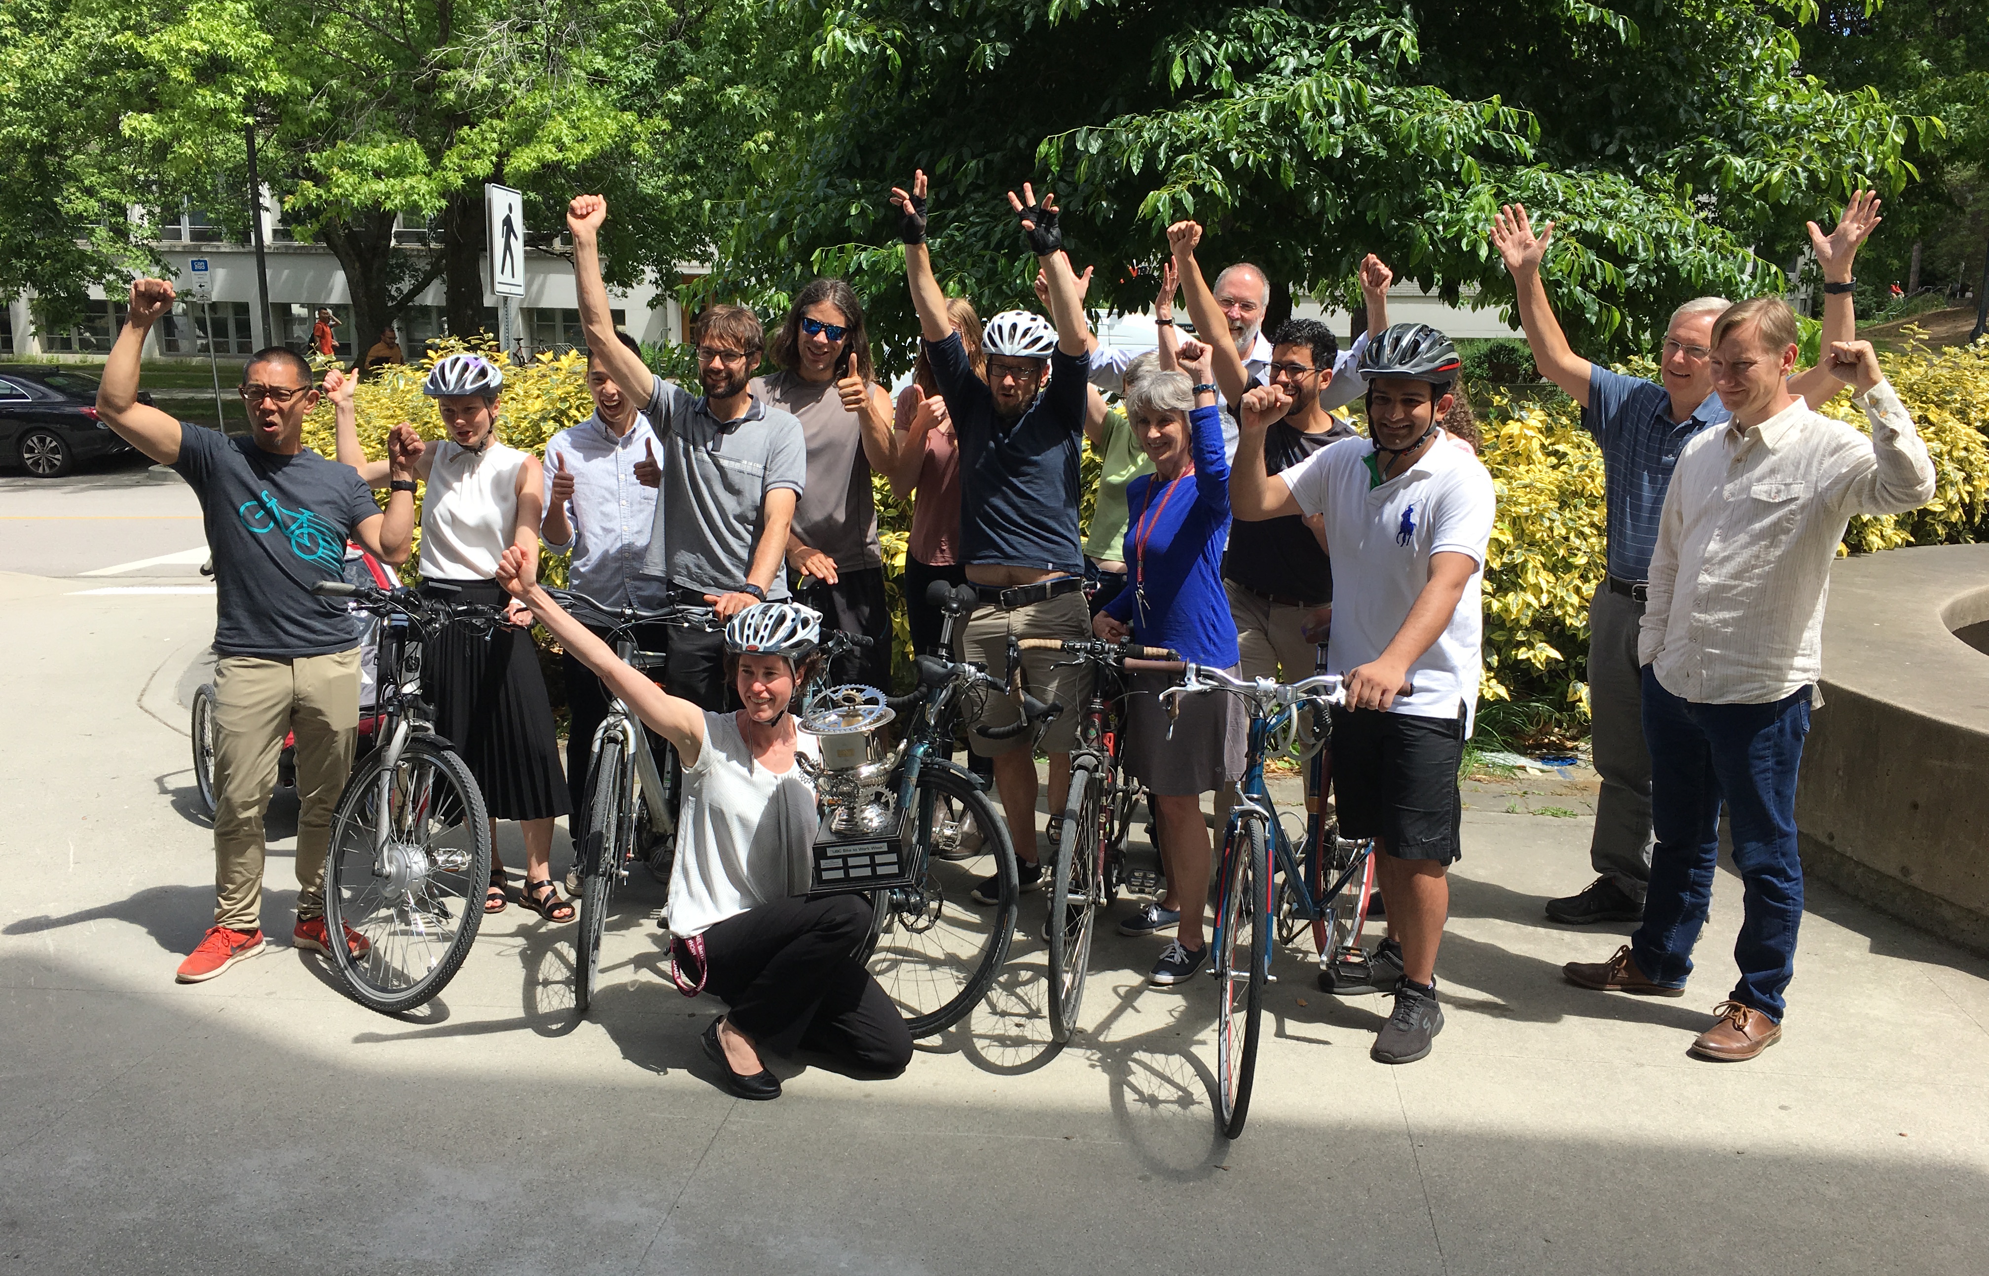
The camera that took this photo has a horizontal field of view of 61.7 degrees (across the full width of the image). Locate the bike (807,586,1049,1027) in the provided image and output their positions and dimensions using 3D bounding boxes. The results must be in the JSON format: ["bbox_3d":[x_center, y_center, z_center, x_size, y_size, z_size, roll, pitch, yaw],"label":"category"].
[{"bbox_3d":[-0.170,0.387,4.678,0.580,1.000,1.620,0,11,0],"label":"bike"}]

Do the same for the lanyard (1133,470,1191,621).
[{"bbox_3d":[0.448,-0.250,4.470,0.145,0.425,0.155,5,12,29],"label":"lanyard"}]

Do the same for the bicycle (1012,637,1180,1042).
[{"bbox_3d":[0.308,0.401,4.582,0.450,1.000,1.670,5,11,9],"label":"bicycle"}]

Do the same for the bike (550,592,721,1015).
[{"bbox_3d":[-0.895,0.342,4.790,0.610,1.050,1.740,5,11,12],"label":"bike"}]

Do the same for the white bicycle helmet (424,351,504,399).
[{"bbox_3d":[-1.520,-0.748,4.773,0.210,0.150,0.270,1,17,8],"label":"white bicycle helmet"}]

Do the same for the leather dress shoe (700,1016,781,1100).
[{"bbox_3d":[-0.597,0.966,3.893,0.250,0.100,0.090,25,24,38],"label":"leather dress shoe"}]

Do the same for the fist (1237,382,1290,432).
[{"bbox_3d":[0.615,-0.528,3.807,0.110,0.110,0.100,2,11,11],"label":"fist"}]

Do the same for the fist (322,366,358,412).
[{"bbox_3d":[-1.885,-0.711,4.780,0.100,0.125,0.090,-2,10,-8],"label":"fist"}]

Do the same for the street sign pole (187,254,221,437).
[{"bbox_3d":[-10.159,-3.645,21.499,0.290,2.490,0.070,-6,12,-27],"label":"street sign pole"}]

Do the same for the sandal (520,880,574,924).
[{"bbox_3d":[-1.346,0.795,5.030,0.090,0.080,0.240,-8,13,-38],"label":"sandal"}]

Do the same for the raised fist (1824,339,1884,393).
[{"bbox_3d":[1.950,-0.617,3.781,0.115,0.115,0.110,-10,15,-44],"label":"raised fist"}]

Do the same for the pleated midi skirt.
[{"bbox_3d":[-1.510,0.188,5.030,0.420,0.710,0.340,-3,10,-14],"label":"pleated midi skirt"}]

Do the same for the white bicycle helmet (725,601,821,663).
[{"bbox_3d":[-0.510,-0.013,3.850,0.210,0.160,0.275,3,11,18],"label":"white bicycle helmet"}]

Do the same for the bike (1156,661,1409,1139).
[{"bbox_3d":[0.765,0.492,4.085,0.620,1.000,1.720,5,11,23],"label":"bike"}]

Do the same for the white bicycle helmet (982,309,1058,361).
[{"bbox_3d":[0.070,-0.859,4.753,0.210,0.155,0.270,3,16,11],"label":"white bicycle helmet"}]

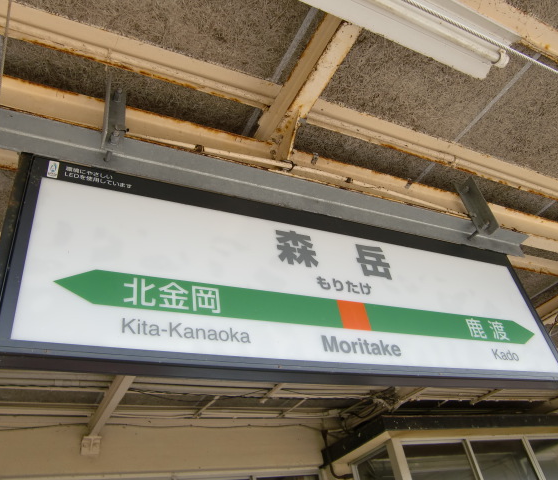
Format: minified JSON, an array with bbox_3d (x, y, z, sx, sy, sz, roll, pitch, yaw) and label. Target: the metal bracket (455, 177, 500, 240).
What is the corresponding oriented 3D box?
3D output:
[{"bbox_3d":[0.792,-0.149,2.100,0.058,0.288,0.057,10,-43,-25],"label":"metal bracket"}]

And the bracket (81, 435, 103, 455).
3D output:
[{"bbox_3d":[-1.615,1.778,4.467,0.152,0.122,0.100,10,-43,-25],"label":"bracket"}]

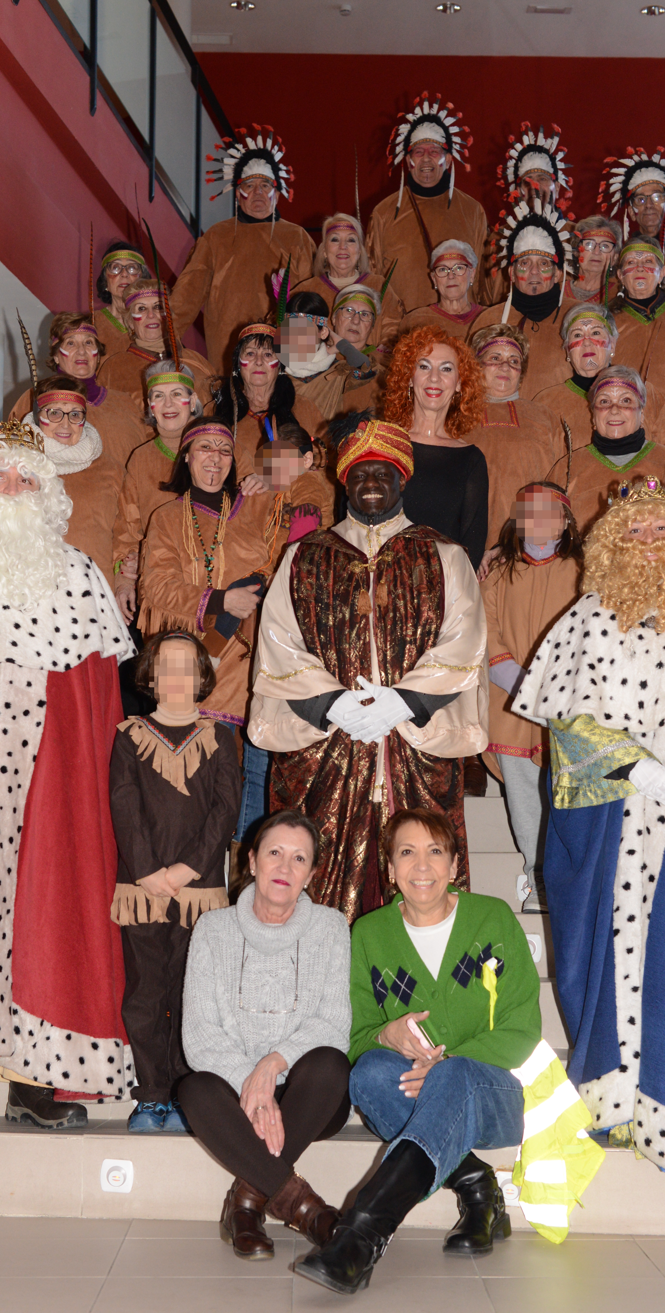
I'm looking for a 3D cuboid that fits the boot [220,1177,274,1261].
[{"bbox_3d":[-0.204,1.267,4.192,0.105,0.185,0.260,2,-7,-16],"label":"boot"}]

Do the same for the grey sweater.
[{"bbox_3d":[-0.163,0.819,4.451,0.410,0.530,0.400,0,-6,-1],"label":"grey sweater"}]

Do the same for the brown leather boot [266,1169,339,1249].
[{"bbox_3d":[-0.058,1.286,4.240,0.105,0.190,0.240,-37,-7,-12],"label":"brown leather boot"}]

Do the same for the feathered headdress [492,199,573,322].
[{"bbox_3d":[0.690,-1.367,6.294,0.280,0.427,0.250,0,-6,5],"label":"feathered headdress"}]

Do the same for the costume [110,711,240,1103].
[{"bbox_3d":[-0.402,0.635,4.659,0.345,0.997,0.230,0,-6,1],"label":"costume"}]

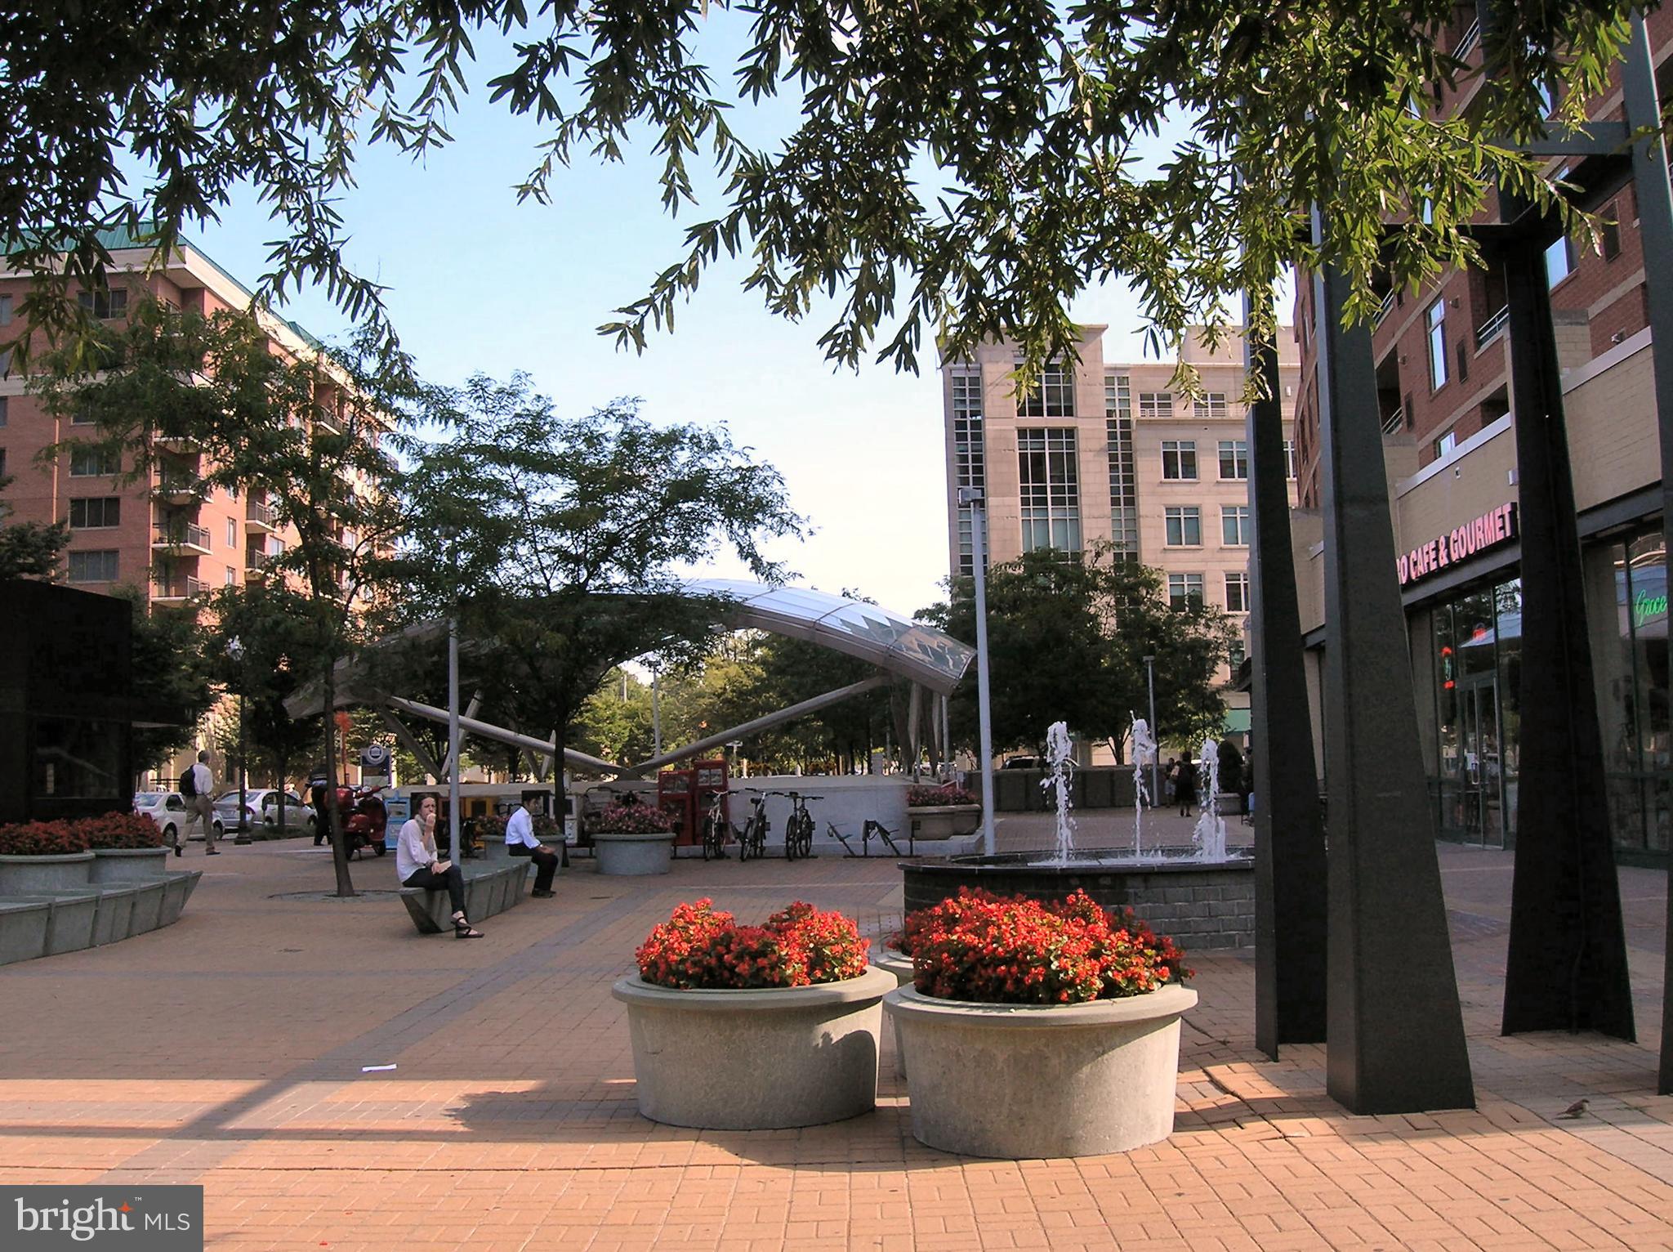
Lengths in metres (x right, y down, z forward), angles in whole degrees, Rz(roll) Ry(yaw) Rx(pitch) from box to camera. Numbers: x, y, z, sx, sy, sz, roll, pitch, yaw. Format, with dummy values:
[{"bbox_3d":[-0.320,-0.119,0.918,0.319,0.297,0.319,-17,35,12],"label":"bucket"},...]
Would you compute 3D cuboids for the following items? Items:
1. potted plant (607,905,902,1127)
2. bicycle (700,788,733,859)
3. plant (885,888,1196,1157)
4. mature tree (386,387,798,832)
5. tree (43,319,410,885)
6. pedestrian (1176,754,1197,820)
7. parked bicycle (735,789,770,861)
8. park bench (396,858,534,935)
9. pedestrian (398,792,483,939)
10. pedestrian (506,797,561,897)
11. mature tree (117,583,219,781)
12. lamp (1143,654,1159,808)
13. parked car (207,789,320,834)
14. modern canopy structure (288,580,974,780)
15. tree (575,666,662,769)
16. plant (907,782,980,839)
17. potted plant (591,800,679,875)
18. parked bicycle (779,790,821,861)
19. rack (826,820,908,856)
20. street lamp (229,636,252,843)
[{"bbox_3d":[-0.347,1.624,7.083,1.224,0.867,1.224,-2,-5,0],"label":"potted plant"},{"bbox_3d":[-1.845,3.111,25.600,0.600,1.070,1.720,-2,-5,8],"label":"bicycle"},{"bbox_3d":[0.791,1.517,6.461,1.224,0.913,1.224,-2,-5,0],"label":"plant"},{"bbox_3d":[-3.790,-0.062,25.800,6.600,7.800,6.200,-2,-5,0],"label":"mature tree"},{"bbox_3d":[-7.364,-0.337,19.700,4.600,7.150,4.700,-2,-5,0],"label":"tree"},{"bbox_3d":[8.962,4.061,42.000,0.500,1.660,0.420,-2,-5,0],"label":"pedestrian"},{"bbox_3d":[-1.224,3.034,25.000,0.600,1.070,1.700,-3,-5,12],"label":"parked bicycle"},{"bbox_3d":[-3.796,2.786,17.234,0.780,0.420,5.200,-1,-5,-3],"label":"park bench"},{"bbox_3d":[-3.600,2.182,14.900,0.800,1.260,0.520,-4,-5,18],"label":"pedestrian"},{"bbox_3d":[-3.758,2.746,20.300,0.720,1.260,0.500,-2,-5,3],"label":"pedestrian"},{"bbox_3d":[-17.773,2.289,42.000,4.500,6.700,4.500,-2,-5,0],"label":"mature tree"},{"bbox_3d":[9.978,3.372,52.000,0.400,4.800,0.350,-2,-5,0],"label":"lamp"},{"bbox_3d":[-18.789,6.158,54.500,1.750,1.440,4.500,-3,-5,12],"label":"parked car"},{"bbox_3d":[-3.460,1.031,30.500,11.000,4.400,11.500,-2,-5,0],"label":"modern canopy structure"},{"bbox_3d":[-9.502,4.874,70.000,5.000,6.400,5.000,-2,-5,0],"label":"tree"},{"bbox_3d":[1.771,3.085,27.300,1.220,0.930,1.100,-2,-5,0],"label":"plant"},{"bbox_3d":[-2.891,3.020,23.500,1.270,1.040,1.270,-2,-5,0],"label":"potted plant"},{"bbox_3d":[-0.527,3.044,25.000,0.600,1.060,1.700,-3,-5,12],"label":"parked bicycle"},{"bbox_3d":[0.477,3.297,25.500,1.350,0.580,0.650,-3,-5,10],"label":"rack"},{"bbox_3d":[-12.050,2.305,33.300,0.420,4.230,0.420,-2,-5,0],"label":"street lamp"}]

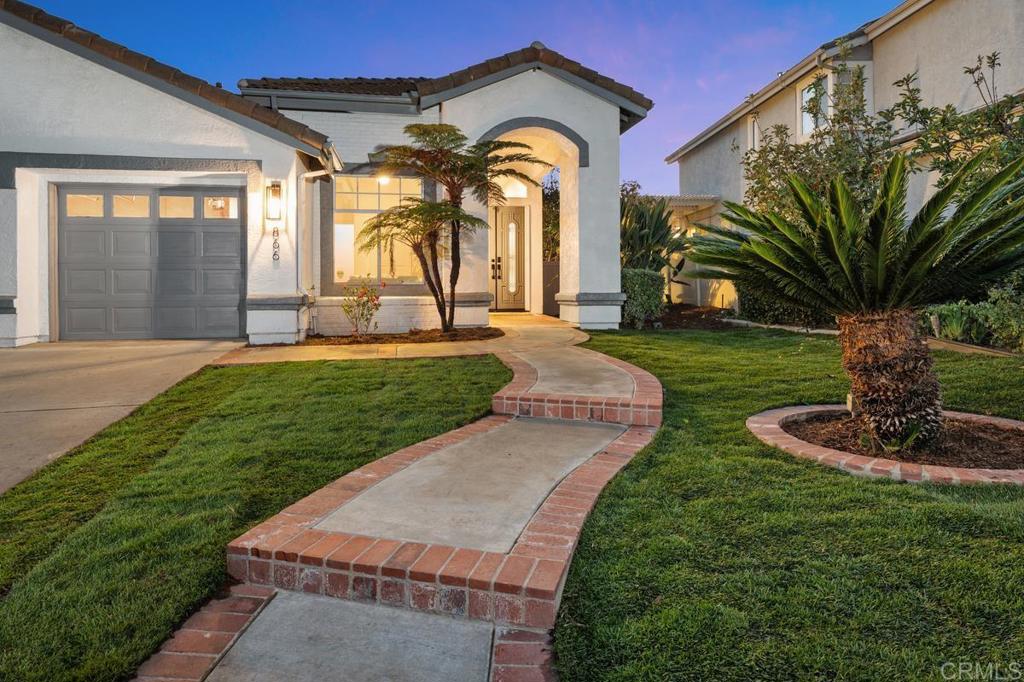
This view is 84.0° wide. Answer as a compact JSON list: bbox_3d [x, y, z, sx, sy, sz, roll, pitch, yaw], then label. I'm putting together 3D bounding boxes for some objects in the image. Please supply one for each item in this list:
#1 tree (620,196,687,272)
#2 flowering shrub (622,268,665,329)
[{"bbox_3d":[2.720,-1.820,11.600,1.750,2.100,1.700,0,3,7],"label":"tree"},{"bbox_3d":[2.240,-0.750,9.900,0.870,1.030,0.870,0,3,7],"label":"flowering shrub"}]

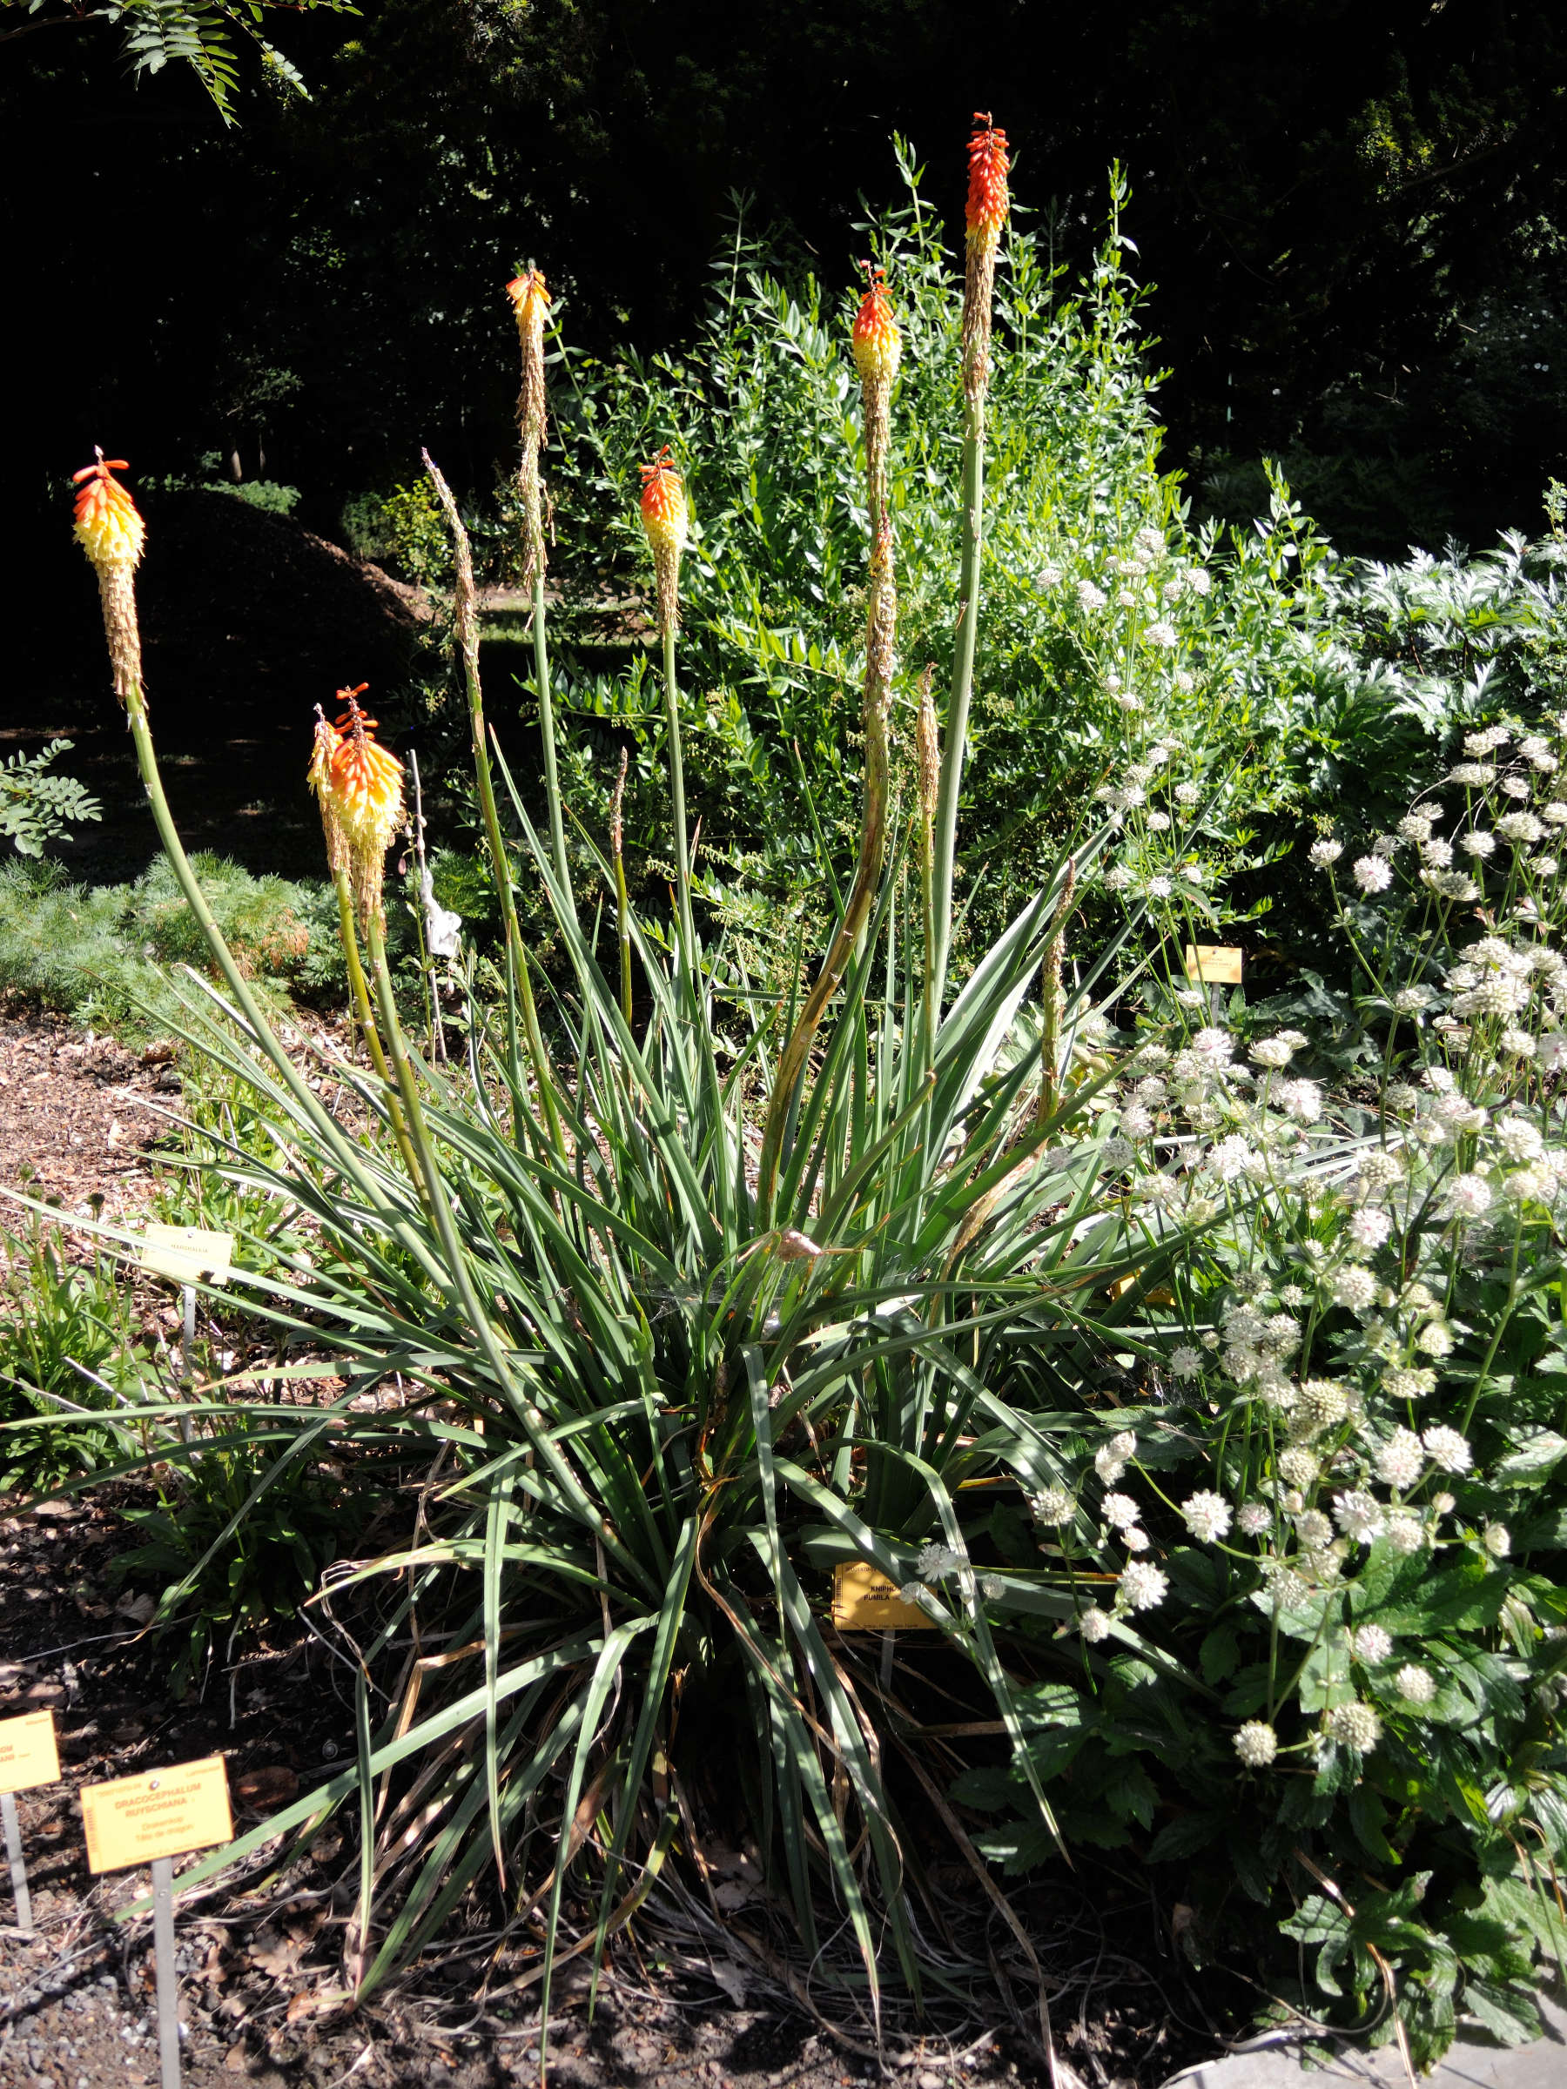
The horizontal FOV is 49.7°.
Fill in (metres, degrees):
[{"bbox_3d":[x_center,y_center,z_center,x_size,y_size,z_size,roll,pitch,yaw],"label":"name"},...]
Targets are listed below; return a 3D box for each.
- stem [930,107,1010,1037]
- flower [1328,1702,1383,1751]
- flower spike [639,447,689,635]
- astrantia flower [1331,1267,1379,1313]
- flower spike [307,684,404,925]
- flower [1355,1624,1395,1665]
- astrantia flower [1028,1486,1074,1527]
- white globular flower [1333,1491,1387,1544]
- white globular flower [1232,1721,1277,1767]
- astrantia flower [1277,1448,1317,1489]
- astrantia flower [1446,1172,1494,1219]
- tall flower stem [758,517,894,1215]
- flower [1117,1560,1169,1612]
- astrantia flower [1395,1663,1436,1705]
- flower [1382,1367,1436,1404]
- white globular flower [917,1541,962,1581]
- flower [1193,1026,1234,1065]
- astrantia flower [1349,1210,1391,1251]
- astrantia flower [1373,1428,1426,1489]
[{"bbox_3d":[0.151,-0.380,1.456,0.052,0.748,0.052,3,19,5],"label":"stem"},{"bbox_3d":[0.412,0.492,1.220,0.040,0.034,0.040,0,15,0],"label":"flower"},{"bbox_3d":[-0.111,-0.471,1.580,0.047,0.169,0.047,0,15,0],"label":"flower spike"},{"bbox_3d":[0.459,0.198,1.360,0.038,0.034,0.038,7,20,19],"label":"astrantia flower"},{"bbox_3d":[-0.323,-0.182,1.280,0.073,0.178,0.065,0,15,0],"label":"flower spike"},{"bbox_3d":[0.454,0.461,1.300,0.031,0.028,0.031,0,15,0],"label":"flower"},{"bbox_3d":[0.210,0.361,1.320,0.034,0.030,0.034,3,19,10],"label":"astrantia flower"},{"bbox_3d":[0.447,0.367,1.310,0.042,0.035,0.042,0,15,0],"label":"white globular flower"},{"bbox_3d":[0.343,0.509,1.230,0.033,0.029,0.033,6,20,18],"label":"white globular flower"},{"bbox_3d":[0.414,0.341,1.360,0.034,0.031,0.034,0,15,0],"label":"astrantia flower"},{"bbox_3d":[0.552,0.122,1.360,0.039,0.034,0.039,8,21,23],"label":"astrantia flower"},{"bbox_3d":[0.036,-0.138,1.450,0.116,0.610,0.100,0,15,0],"label":"tall flower stem"},{"bbox_3d":[0.262,0.394,1.230,0.038,0.034,0.038,5,20,13],"label":"flower"},{"bbox_3d":[0.468,0.473,1.250,0.031,0.027,0.031,8,21,23],"label":"astrantia flower"},{"bbox_3d":[0.511,0.279,1.380,0.044,0.027,0.044,0,15,0],"label":"flower"},{"bbox_3d":[0.130,0.434,1.420,0.037,0.032,0.037,0,15,0],"label":"white globular flower"},{"bbox_3d":[0.445,0.002,1.750,0.042,0.036,0.042,0,15,0],"label":"flower"},{"bbox_3d":[0.483,0.152,1.390,0.036,0.031,0.036,7,20,20],"label":"astrantia flower"},{"bbox_3d":[0.449,0.302,1.230,0.041,0.036,0.041,8,20,22],"label":"astrantia flower"}]

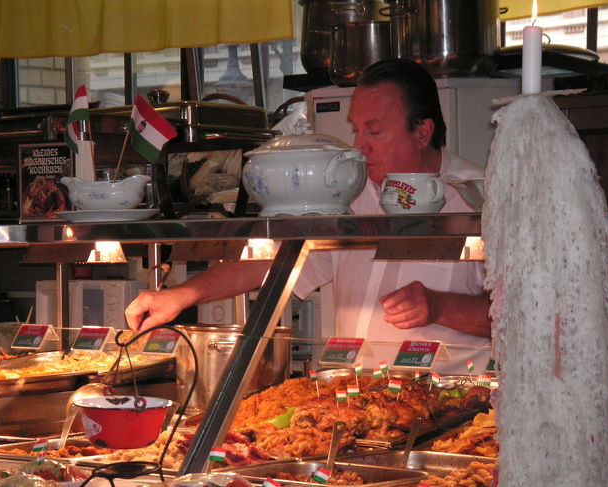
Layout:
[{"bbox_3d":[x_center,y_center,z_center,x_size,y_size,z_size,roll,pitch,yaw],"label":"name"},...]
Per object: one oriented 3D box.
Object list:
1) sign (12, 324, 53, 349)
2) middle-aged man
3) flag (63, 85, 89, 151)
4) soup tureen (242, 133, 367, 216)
[{"bbox_3d":[-0.555,0.193,4.420,0.046,0.048,0.096,0,0,-44],"label":"sign"},{"bbox_3d":[0.090,0.490,4.300,0.880,1.720,0.520,-1,0,43],"label":"middle-aged man"},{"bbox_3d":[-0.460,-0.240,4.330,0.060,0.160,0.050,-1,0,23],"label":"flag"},{"bbox_3d":[0.002,-0.130,3.900,0.220,0.165,0.295,0,0,-44],"label":"soup tureen"}]

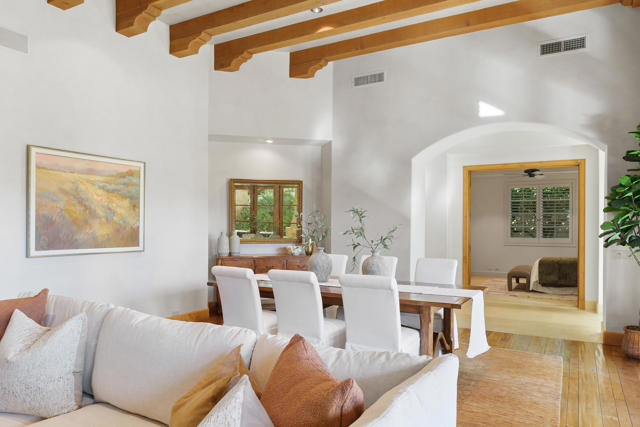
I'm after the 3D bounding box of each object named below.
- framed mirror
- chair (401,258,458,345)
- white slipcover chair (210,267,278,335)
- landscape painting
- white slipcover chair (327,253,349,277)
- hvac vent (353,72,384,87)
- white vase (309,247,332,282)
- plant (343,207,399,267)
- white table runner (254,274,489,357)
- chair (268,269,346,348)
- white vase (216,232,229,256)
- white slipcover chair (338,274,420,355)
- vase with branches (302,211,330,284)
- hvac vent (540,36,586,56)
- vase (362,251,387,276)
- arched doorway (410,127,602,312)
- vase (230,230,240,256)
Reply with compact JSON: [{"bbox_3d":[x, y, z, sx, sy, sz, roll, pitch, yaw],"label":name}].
[{"bbox_3d":[-0.875,-0.025,7.222,1.204,1.040,0.050,1,-1,-15],"label":"framed mirror"},{"bbox_3d":[1.210,1.009,4.850,0.480,0.985,0.600,0,-1,29],"label":"chair"},{"bbox_3d":[-0.665,0.984,4.323,0.500,0.985,0.600,0,-1,29],"label":"white slipcover chair"},{"bbox_3d":[-2.510,-0.099,4.895,0.045,1.099,1.363,0,-1,29],"label":"landscape painting"},{"bbox_3d":[0.017,1.070,5.940,0.500,1.000,0.650,0,-1,30],"label":"white slipcover chair"},{"bbox_3d":[0.771,-2.117,7.016,0.535,0.160,0.040,0,-1,30],"label":"hvac vent"},{"bbox_3d":[0.014,0.594,5.191,0.265,0.400,0.265,0,-1,0],"label":"white vase"},{"bbox_3d":[0.569,0.361,4.898,0.570,0.860,0.460,0,-1,30],"label":"plant"},{"bbox_3d":[0.292,0.969,4.577,2.720,0.480,0.520,0,-1,29],"label":"white table runner"},{"bbox_3d":[-0.092,1.032,4.247,0.500,1.000,0.650,0,-1,30],"label":"chair"},{"bbox_3d":[-1.482,0.476,6.821,0.176,0.371,0.176,1,-1,-15],"label":"white vase"},{"bbox_3d":[0.511,0.970,3.661,0.490,0.985,0.600,0,-1,29],"label":"white slipcover chair"},{"bbox_3d":[-0.020,0.373,5.194,0.380,0.840,0.360,0,-1,0],"label":"vase with branches"},{"bbox_3d":[3.095,-2.134,5.669,0.535,0.160,0.040,0,-1,30],"label":"hvac vent"},{"bbox_3d":[0.607,0.596,4.870,0.270,0.390,0.270,0,-1,30],"label":"vase"},{"bbox_3d":[2.459,0.184,6.046,2.337,2.718,0.550,0,-1,29],"label":"arched doorway"},{"bbox_3d":[-1.341,0.472,7.068,0.150,0.400,0.150,0,-1,0],"label":"vase"}]

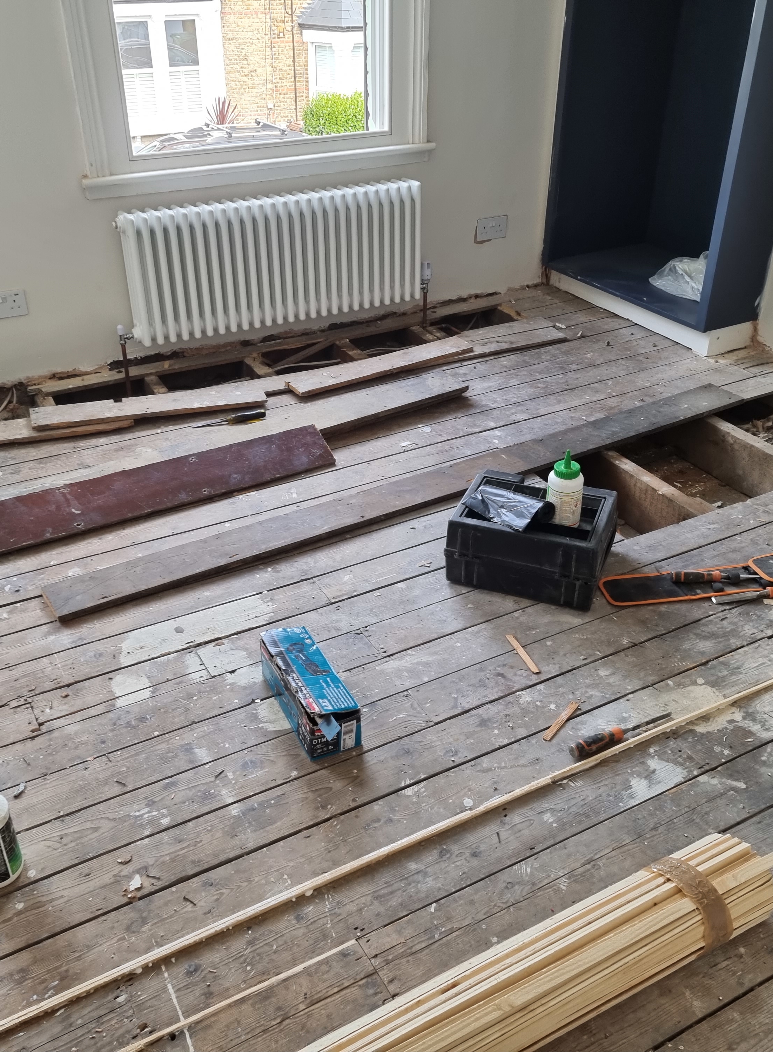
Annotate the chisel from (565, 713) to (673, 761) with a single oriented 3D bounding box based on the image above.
[{"bbox_3d":[0.477,0.416,1.961,0.252,0.030,0.031,-14,35,-23],"label":"chisel"}]

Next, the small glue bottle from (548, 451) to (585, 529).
[{"bbox_3d":[0.437,-0.100,2.372,0.088,0.193,0.088,0,33,0],"label":"small glue bottle"}]

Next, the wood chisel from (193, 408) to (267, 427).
[{"bbox_3d":[-0.504,-0.337,3.129,0.239,0.029,0.031,-13,35,-15],"label":"wood chisel"}]

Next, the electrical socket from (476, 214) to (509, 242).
[{"bbox_3d":[0.435,-1.225,4.000,0.147,0.087,0.011,-16,36,-23],"label":"electrical socket"}]

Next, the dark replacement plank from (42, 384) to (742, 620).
[{"bbox_3d":[0.177,-0.126,2.800,2.270,0.023,0.142,-18,37,-26],"label":"dark replacement plank"}]

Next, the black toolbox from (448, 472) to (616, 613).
[{"bbox_3d":[0.366,0.025,2.429,0.366,0.174,0.284,12,35,17],"label":"black toolbox"}]

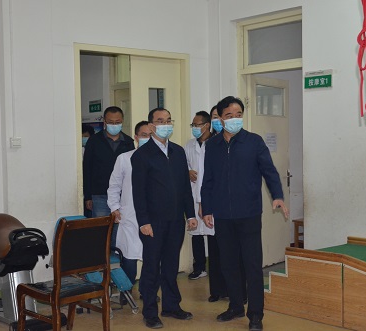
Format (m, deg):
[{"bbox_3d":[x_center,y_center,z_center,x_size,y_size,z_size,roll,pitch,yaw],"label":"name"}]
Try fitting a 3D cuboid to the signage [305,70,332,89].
[{"bbox_3d":[1.243,-0.789,5.747,0.020,0.155,0.310,-3,3,-41],"label":"signage"}]

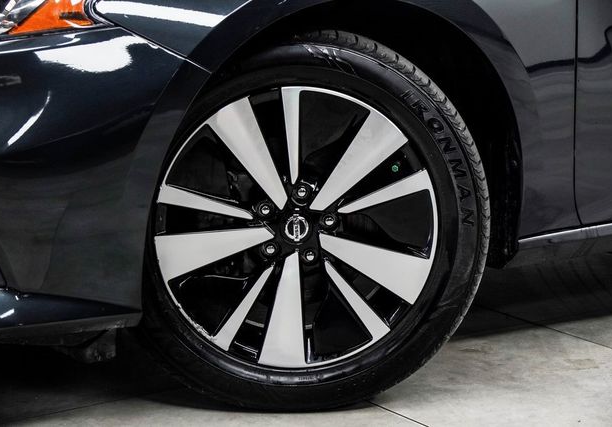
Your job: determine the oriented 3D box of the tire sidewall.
[{"bbox_3d":[-0.021,0.006,3.075,0.667,0.663,0.228,-1,8,-3],"label":"tire sidewall"}]

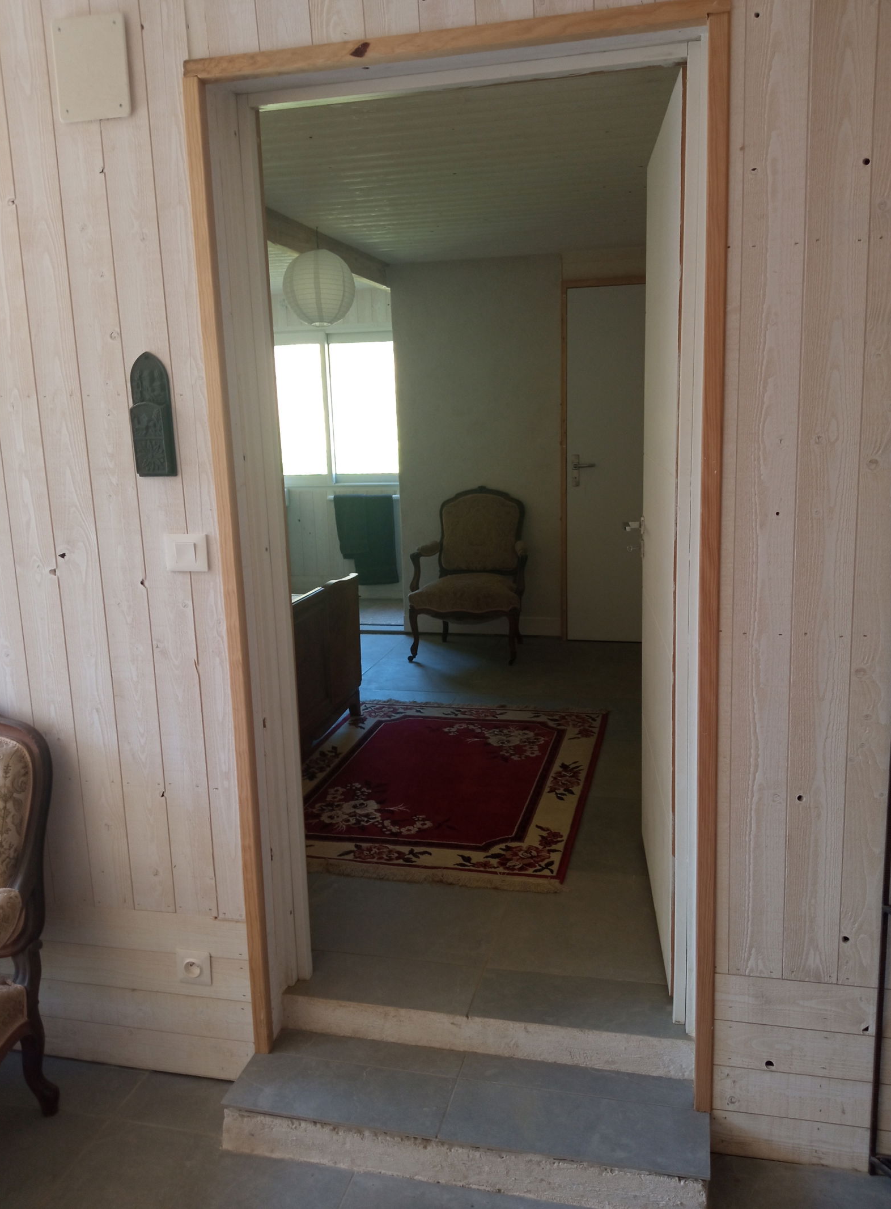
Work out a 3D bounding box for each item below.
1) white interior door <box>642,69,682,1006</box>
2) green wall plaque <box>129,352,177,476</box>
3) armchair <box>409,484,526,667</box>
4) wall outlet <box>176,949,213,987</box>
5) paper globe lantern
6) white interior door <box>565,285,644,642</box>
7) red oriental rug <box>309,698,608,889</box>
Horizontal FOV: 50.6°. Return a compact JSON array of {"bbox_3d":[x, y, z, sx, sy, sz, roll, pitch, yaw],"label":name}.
[{"bbox_3d":[0.569,-0.147,2.442,0.039,2.009,0.859,0,12,8],"label":"white interior door"},{"bbox_3d":[-0.618,-0.395,1.965,0.092,0.252,0.037,1,12,13],"label":"green wall plaque"},{"bbox_3d":[0.155,-0.187,5.391,0.645,0.936,0.591,2,12,18],"label":"armchair"},{"bbox_3d":[-0.595,0.862,2.244,0.085,0.085,0.013,1,12,13],"label":"wall outlet"},{"bbox_3d":[-0.571,-1.448,4.338,0.343,0.340,0.343,1,12,13],"label":"paper globe lantern"},{"bbox_3d":[1.081,-0.762,5.333,0.778,2.005,0.039,1,12,13],"label":"white interior door"},{"bbox_3d":[-0.040,0.652,3.659,1.182,0.012,1.665,1,12,15],"label":"red oriental rug"}]

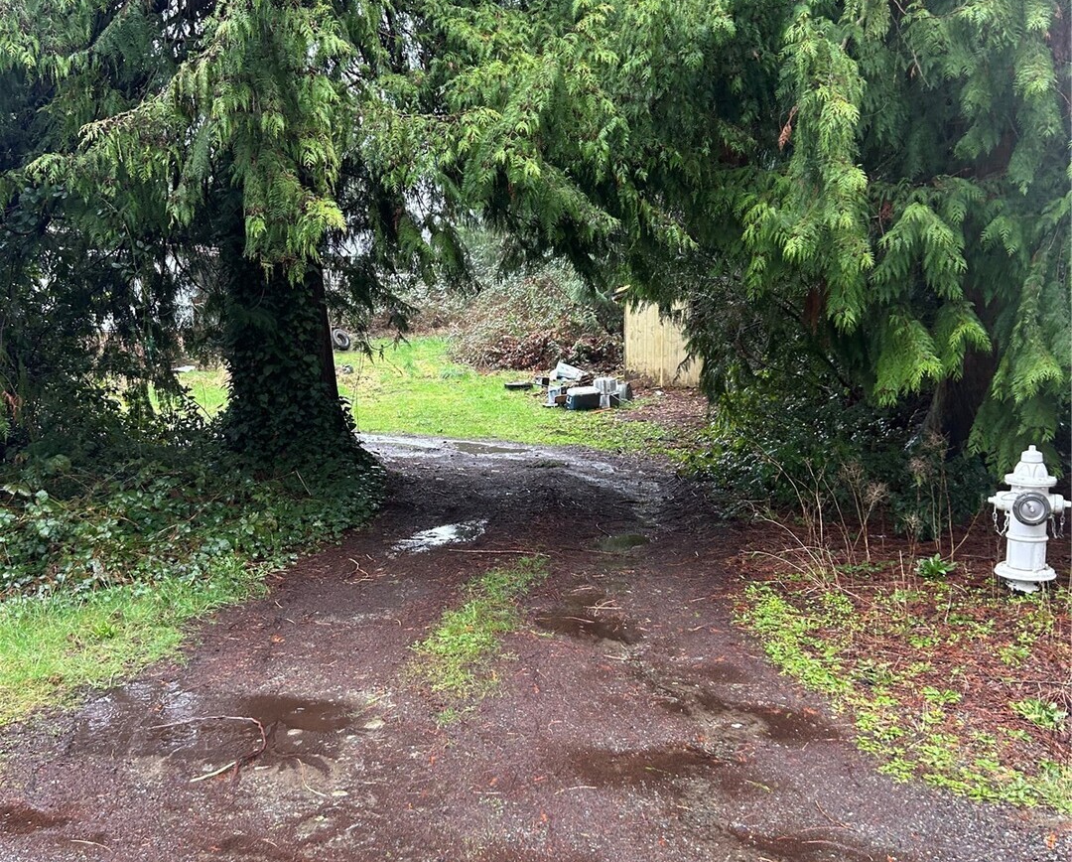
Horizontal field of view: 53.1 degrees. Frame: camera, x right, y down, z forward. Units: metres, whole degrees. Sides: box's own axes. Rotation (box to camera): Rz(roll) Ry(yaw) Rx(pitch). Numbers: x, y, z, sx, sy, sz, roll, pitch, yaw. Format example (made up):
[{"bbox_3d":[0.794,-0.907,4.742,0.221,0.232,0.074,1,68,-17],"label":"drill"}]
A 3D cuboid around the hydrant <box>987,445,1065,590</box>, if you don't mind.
[{"bbox_3d":[2.673,0.480,5.821,0.410,0.785,0.390,2,6,18],"label":"hydrant"}]

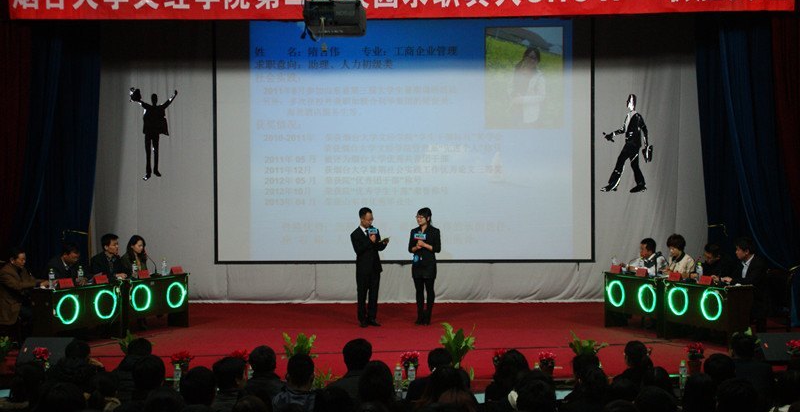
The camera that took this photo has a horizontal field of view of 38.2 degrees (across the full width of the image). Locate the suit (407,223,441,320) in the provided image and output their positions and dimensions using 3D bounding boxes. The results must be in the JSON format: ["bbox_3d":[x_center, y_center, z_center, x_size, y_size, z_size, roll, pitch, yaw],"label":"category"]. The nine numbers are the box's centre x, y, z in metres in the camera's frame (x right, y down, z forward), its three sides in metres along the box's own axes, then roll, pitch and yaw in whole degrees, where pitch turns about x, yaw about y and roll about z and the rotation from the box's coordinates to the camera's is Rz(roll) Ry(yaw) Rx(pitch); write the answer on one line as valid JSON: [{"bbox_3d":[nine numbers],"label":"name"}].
[{"bbox_3d":[0.365,0.985,16.850,0.440,1.430,0.290,0,1,22],"label":"suit"}]

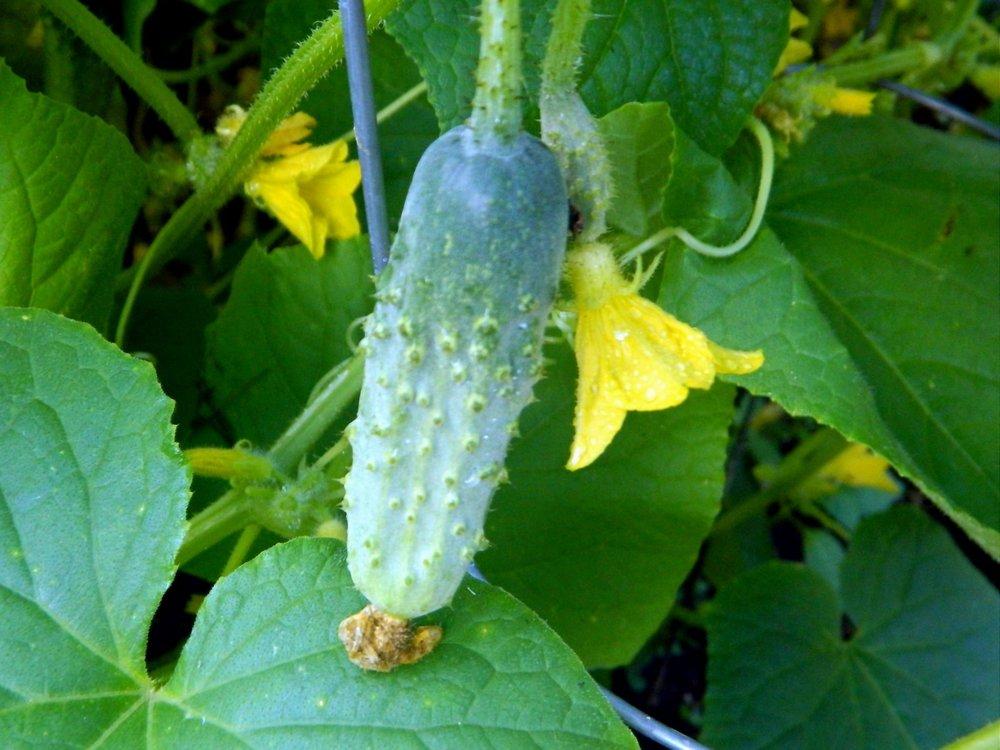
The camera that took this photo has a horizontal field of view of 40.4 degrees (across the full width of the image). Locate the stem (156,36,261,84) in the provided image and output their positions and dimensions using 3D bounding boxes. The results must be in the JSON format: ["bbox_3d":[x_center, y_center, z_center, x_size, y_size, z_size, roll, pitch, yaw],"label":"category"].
[{"bbox_3d":[-0.095,-0.101,0.440,0.035,0.006,0.006,-18,11,0],"label":"stem"}]

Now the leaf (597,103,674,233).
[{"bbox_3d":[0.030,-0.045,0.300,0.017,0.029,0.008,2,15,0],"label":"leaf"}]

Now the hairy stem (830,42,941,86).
[{"bbox_3d":[0.122,-0.099,0.430,0.036,0.007,0.007,-12,11,0],"label":"hairy stem"}]

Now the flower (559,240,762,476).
[{"bbox_3d":[0.030,-0.006,0.283,0.041,0.039,0.038,-26,19,0],"label":"flower"}]

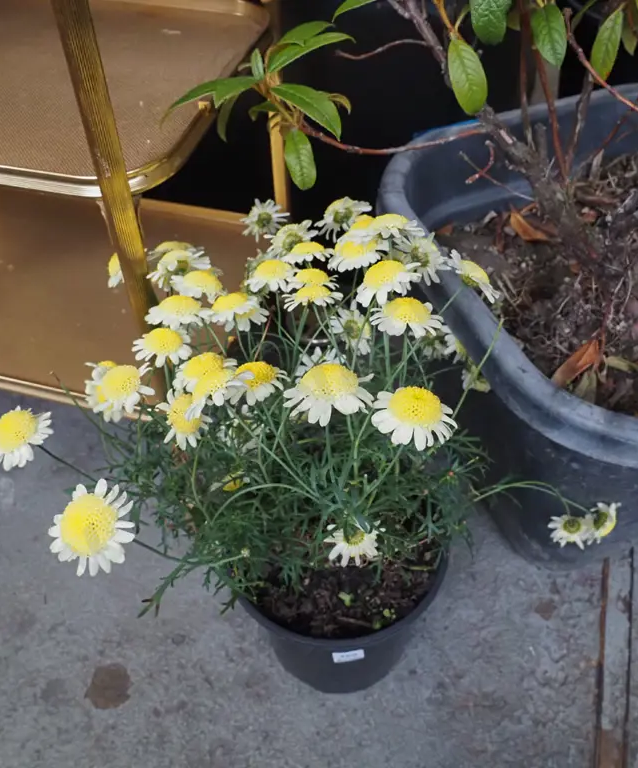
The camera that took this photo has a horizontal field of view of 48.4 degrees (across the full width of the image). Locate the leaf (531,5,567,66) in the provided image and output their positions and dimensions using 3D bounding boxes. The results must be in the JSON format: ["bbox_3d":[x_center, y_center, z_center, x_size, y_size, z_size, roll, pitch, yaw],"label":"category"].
[{"bbox_3d":[0.227,-0.343,0.700,0.034,0.057,0.013,-12,21,9],"label":"leaf"}]

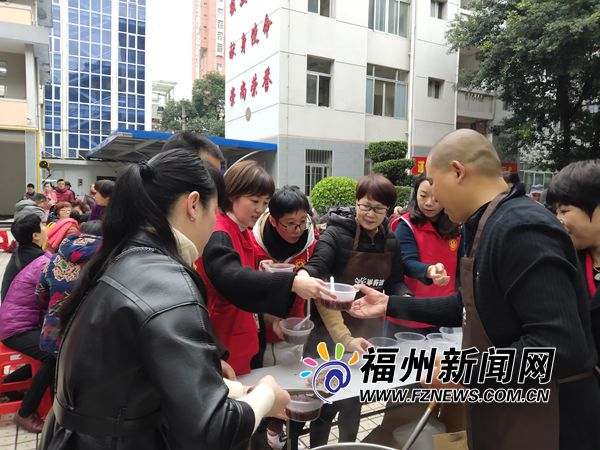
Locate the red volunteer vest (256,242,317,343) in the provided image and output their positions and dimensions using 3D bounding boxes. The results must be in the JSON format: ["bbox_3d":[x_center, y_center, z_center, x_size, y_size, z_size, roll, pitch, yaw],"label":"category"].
[{"bbox_3d":[-0.075,0.280,2.180,0.460,0.620,0.330,0,4,-9],"label":"red volunteer vest"}]

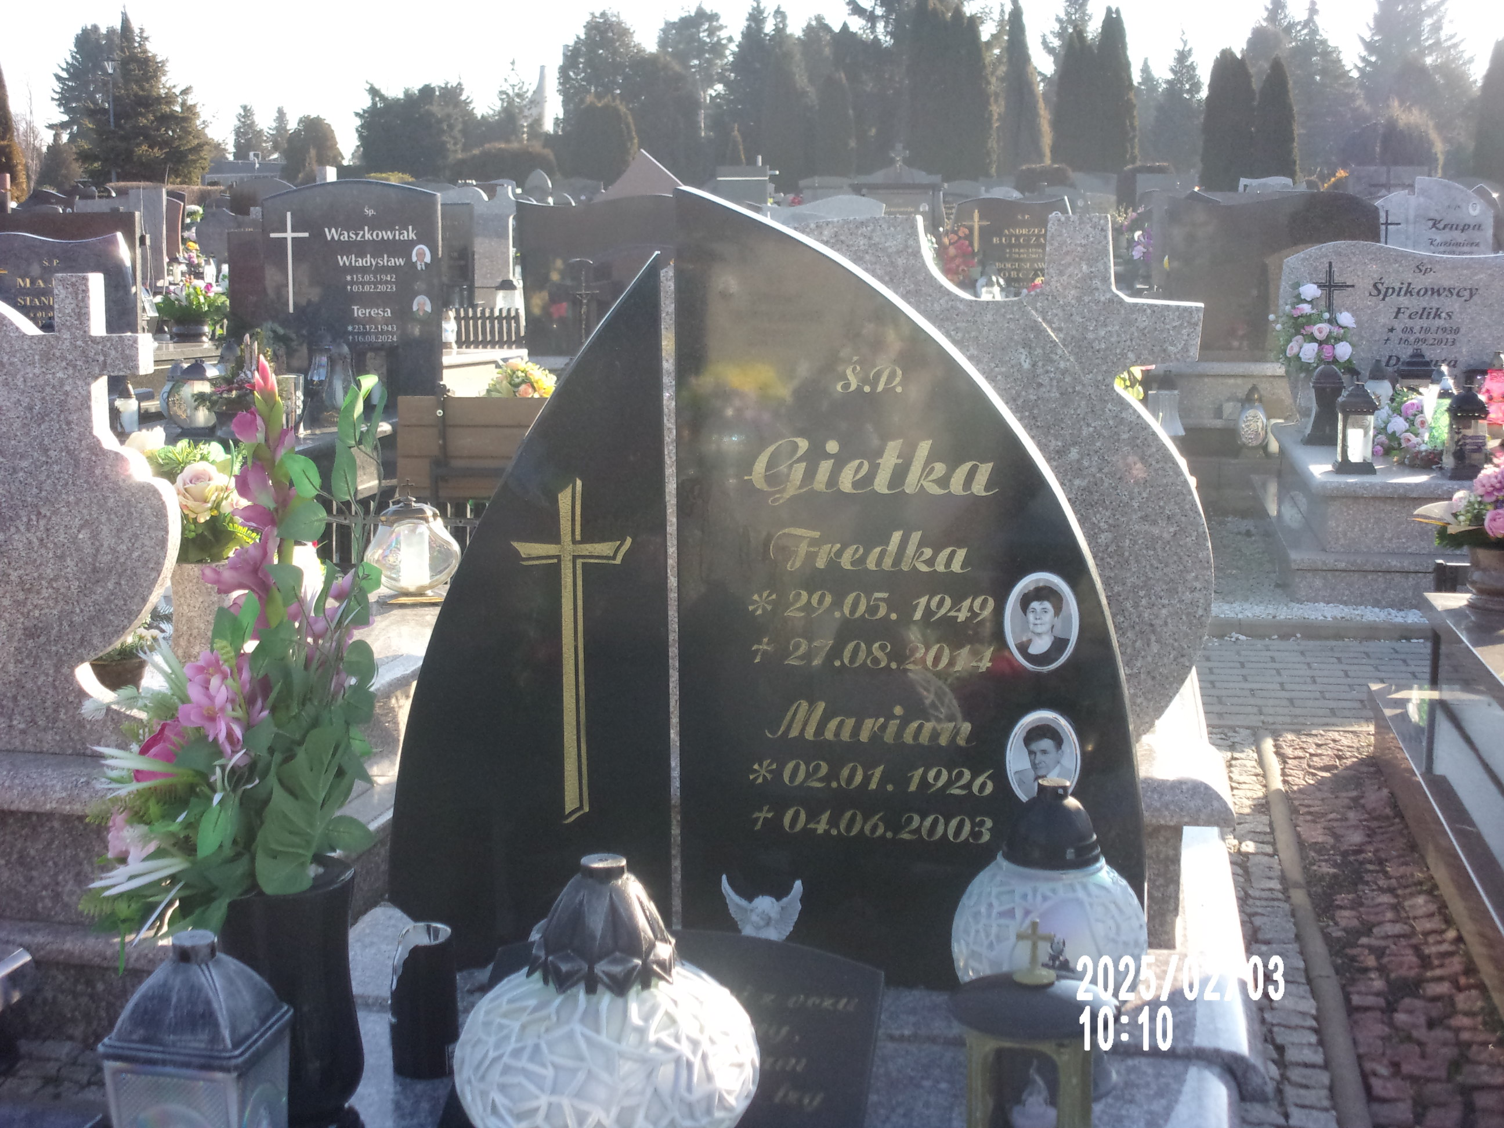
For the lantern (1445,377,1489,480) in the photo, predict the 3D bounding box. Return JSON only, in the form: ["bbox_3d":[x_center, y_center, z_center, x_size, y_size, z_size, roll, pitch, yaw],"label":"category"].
[{"bbox_3d":[2.485,-0.468,7.973,0.162,0.345,0.162,1,9,9],"label":"lantern"}]

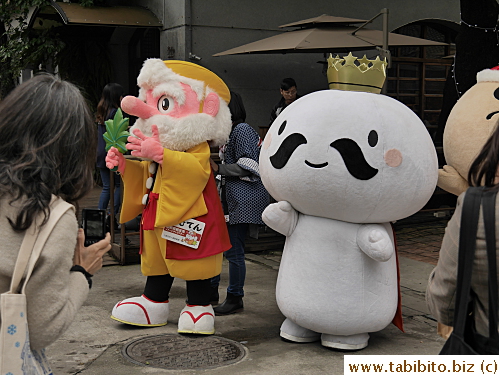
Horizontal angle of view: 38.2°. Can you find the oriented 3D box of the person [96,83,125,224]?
[{"bbox_3d":[-1.459,-0.343,7.797,0.380,1.600,0.450,-3,5,-30],"label":"person"}]

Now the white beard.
[{"bbox_3d":[-0.442,-0.384,4.684,0.560,0.310,0.600,-3,6,-37],"label":"white beard"}]

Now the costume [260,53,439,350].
[{"bbox_3d":[0.610,0.070,4.399,1.060,1.770,0.980,2,5,28],"label":"costume"}]

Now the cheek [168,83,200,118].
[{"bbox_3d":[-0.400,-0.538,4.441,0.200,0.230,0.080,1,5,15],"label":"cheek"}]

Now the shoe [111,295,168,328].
[{"bbox_3d":[-0.747,0.823,4.900,0.380,0.185,0.220,3,3,-26],"label":"shoe"}]

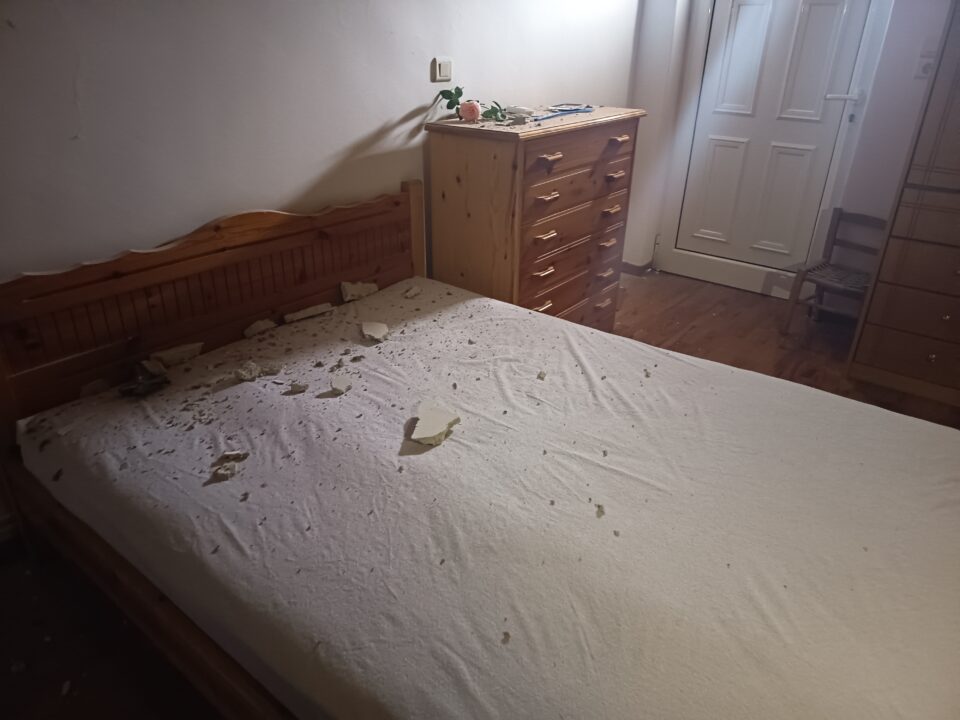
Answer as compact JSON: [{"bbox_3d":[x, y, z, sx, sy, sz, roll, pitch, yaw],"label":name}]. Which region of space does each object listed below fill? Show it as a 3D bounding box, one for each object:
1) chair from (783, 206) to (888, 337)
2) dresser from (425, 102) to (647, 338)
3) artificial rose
[{"bbox_3d":[1.800,-0.394,3.289,0.360,0.600,0.345,24,34,38],"label":"chair"},{"bbox_3d":[0.273,-0.539,3.020,0.428,1.062,1.014,20,32,33],"label":"dresser"},{"bbox_3d":[-0.037,-0.977,2.618,0.082,0.076,0.075,-4,27,-10],"label":"artificial rose"}]

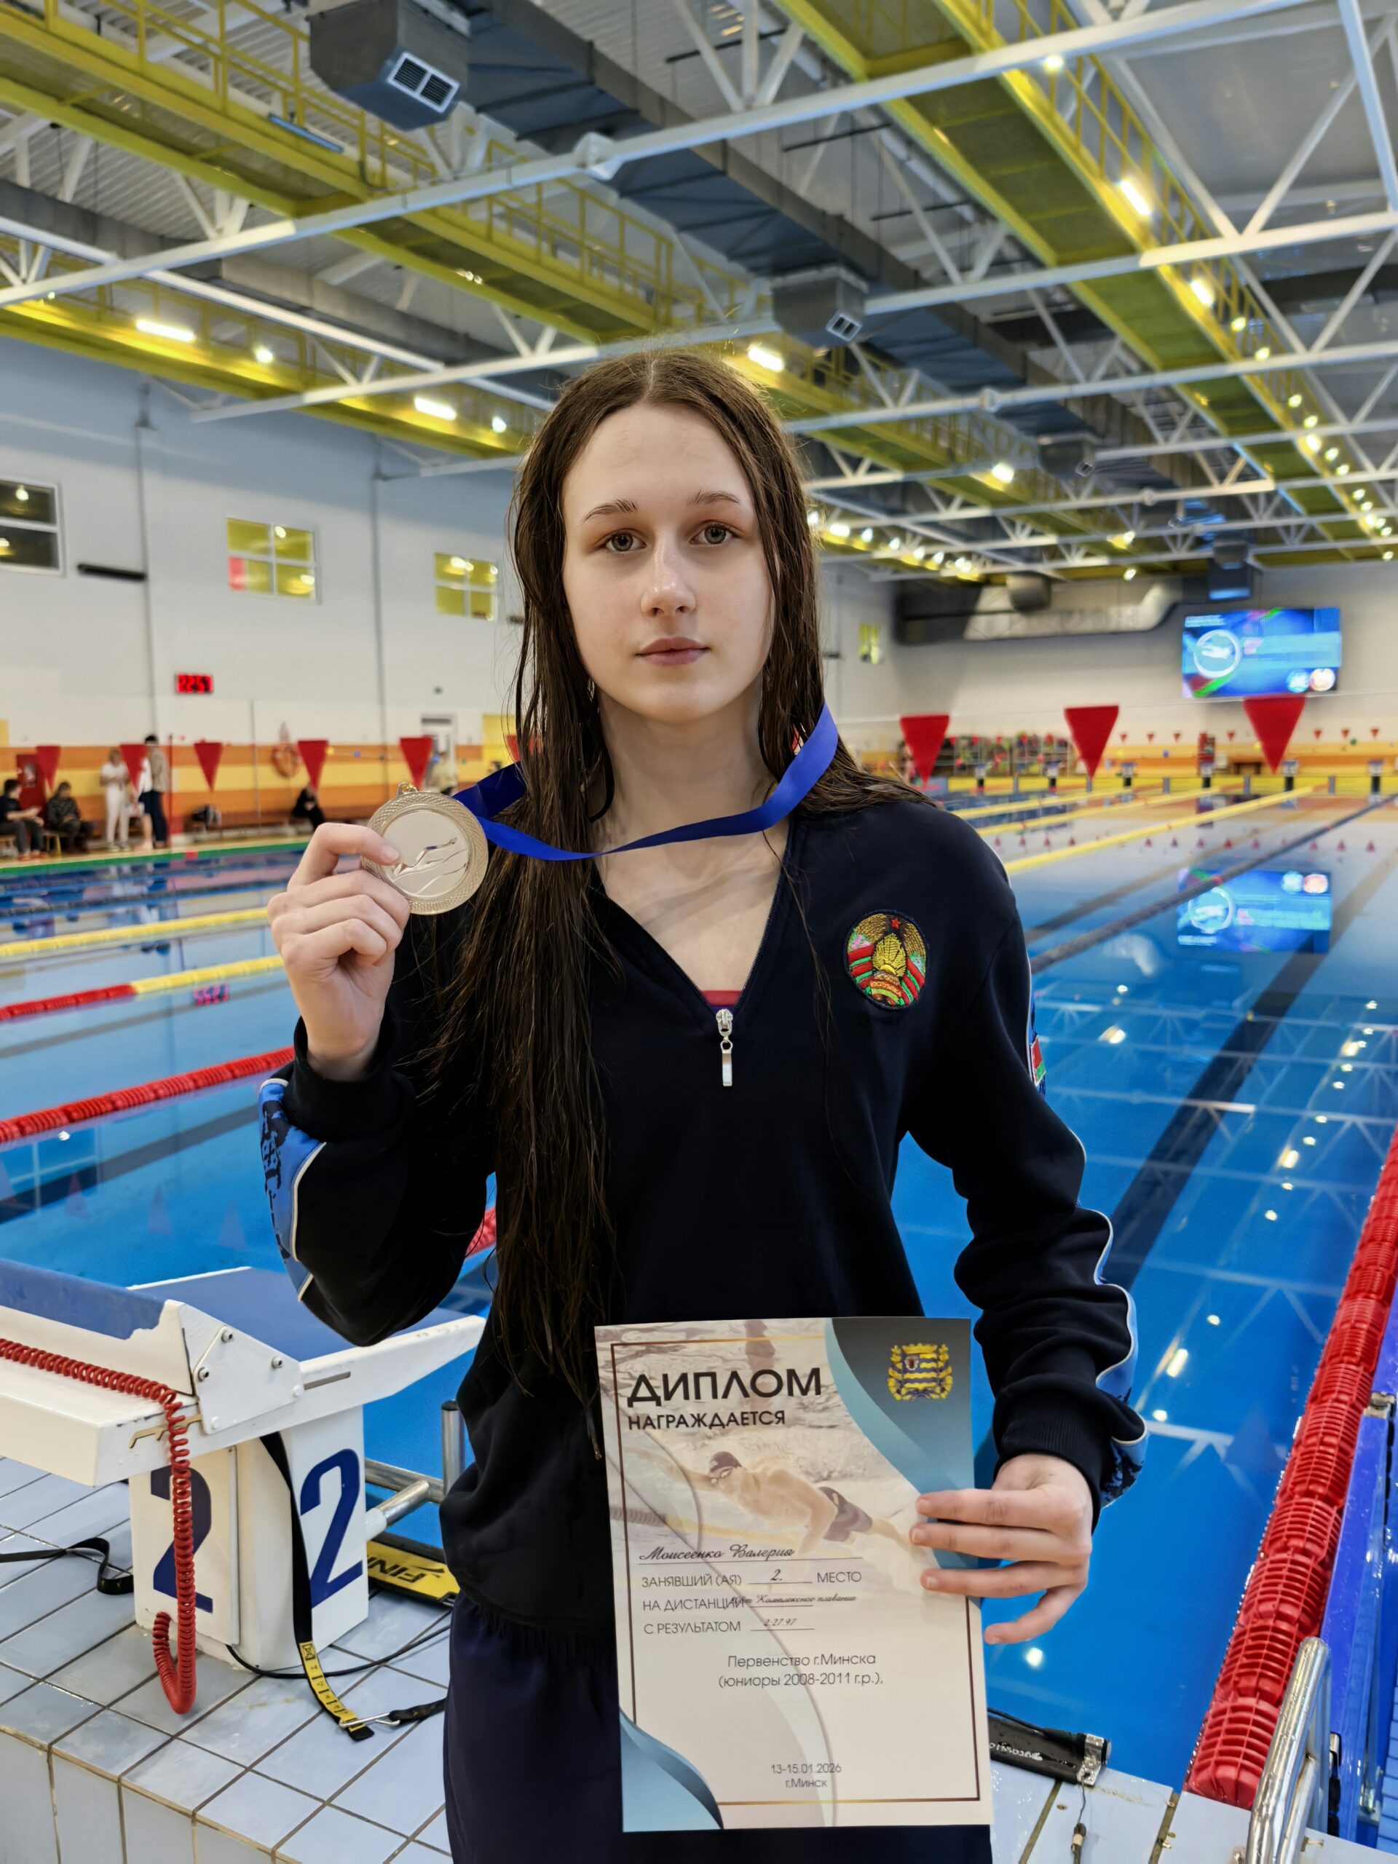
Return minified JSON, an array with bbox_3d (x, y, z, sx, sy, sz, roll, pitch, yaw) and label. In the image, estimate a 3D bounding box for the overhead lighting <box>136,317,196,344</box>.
[{"bbox_3d":[-7.594,-8.530,20.631,0.150,0.170,1.050,3,8,29],"label":"overhead lighting"}]

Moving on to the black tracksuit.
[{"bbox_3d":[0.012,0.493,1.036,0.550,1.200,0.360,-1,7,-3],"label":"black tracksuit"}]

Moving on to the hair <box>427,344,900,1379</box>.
[{"bbox_3d":[-0.013,-0.047,1.002,0.310,0.690,0.250,-1,7,-1],"label":"hair"}]

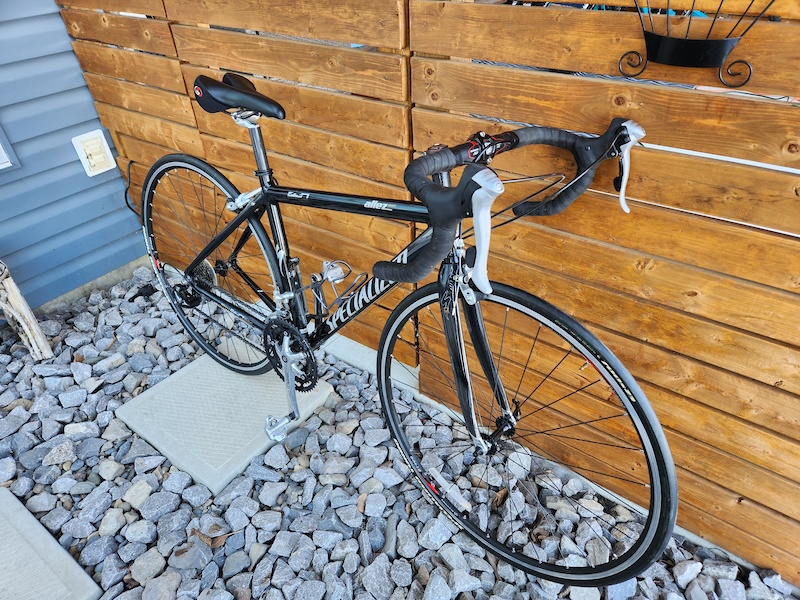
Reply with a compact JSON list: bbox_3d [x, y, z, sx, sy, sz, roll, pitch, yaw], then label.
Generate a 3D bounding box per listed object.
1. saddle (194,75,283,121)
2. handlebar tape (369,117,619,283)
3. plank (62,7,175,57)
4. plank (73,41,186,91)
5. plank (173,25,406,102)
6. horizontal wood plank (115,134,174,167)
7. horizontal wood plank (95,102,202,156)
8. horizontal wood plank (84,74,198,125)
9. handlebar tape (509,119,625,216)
[{"bbox_3d":[-0.338,-0.438,1.165,0.270,0.083,0.146,25,37,29],"label":"saddle"},{"bbox_3d":[0.167,-0.167,0.861,0.187,0.227,0.441,28,38,35],"label":"handlebar tape"},{"bbox_3d":[-0.896,-0.853,1.688,0.626,0.090,0.020,22,43,30],"label":"plank"},{"bbox_3d":[-0.890,-0.769,1.748,0.626,0.094,0.020,22,43,30],"label":"plank"},{"bbox_3d":[-0.313,-0.608,1.337,0.807,0.089,0.020,22,43,30],"label":"plank"},{"bbox_3d":[-0.841,-0.510,1.910,0.549,0.095,0.020,22,43,30],"label":"horizontal wood plank"},{"bbox_3d":[-0.877,-0.603,1.865,0.619,0.095,0.020,22,43,30],"label":"horizontal wood plank"},{"bbox_3d":[-0.883,-0.686,1.806,0.627,0.094,0.020,22,43,30],"label":"horizontal wood plank"},{"bbox_3d":[0.273,-0.220,0.962,0.187,0.227,0.132,28,38,35],"label":"handlebar tape"}]

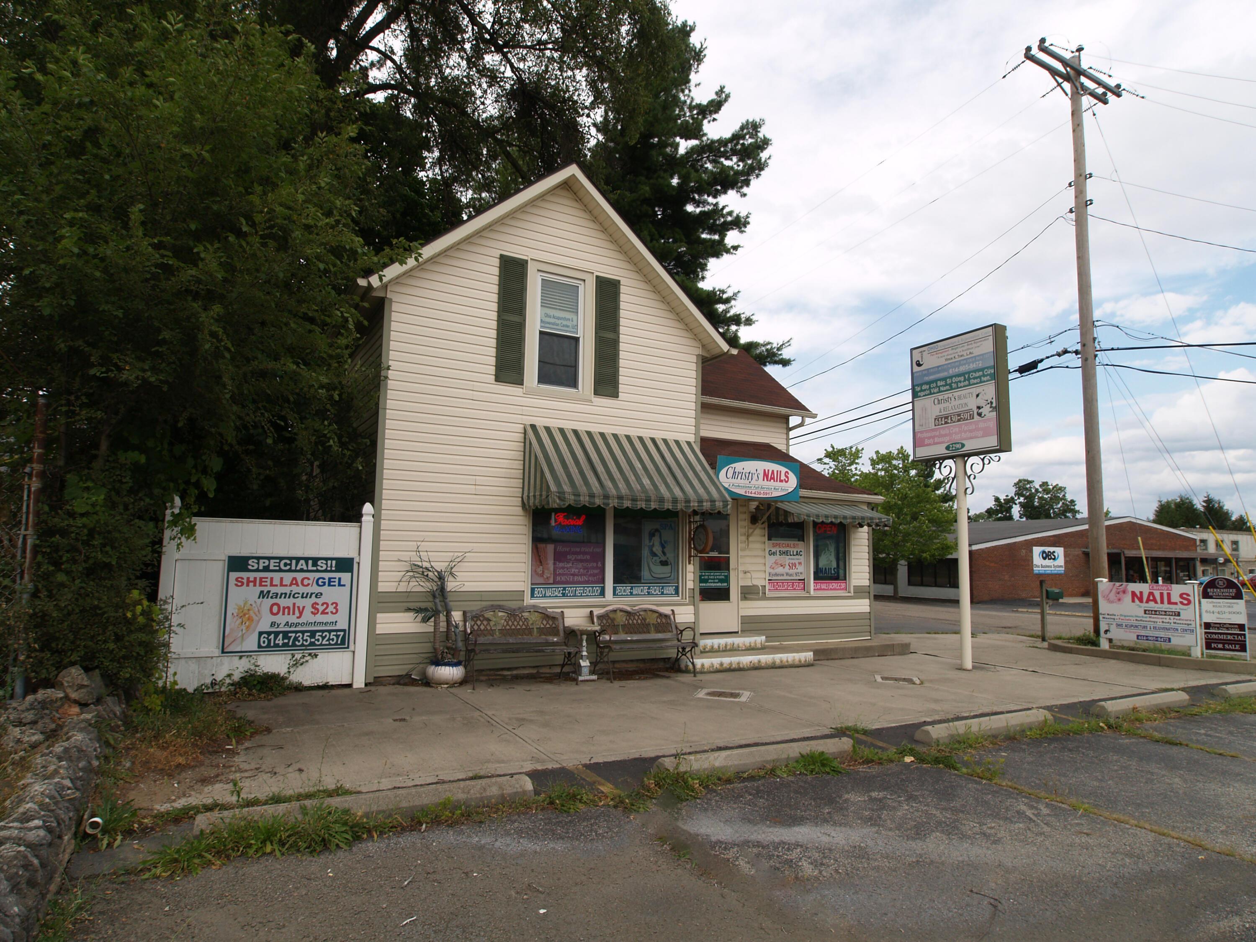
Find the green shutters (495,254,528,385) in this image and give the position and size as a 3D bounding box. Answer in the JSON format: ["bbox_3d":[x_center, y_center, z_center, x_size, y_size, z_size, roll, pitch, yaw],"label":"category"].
[{"bbox_3d":[-1.474,-1.918,9.216,0.374,1.660,0.045,5,-8,-29],"label":"green shutters"}]

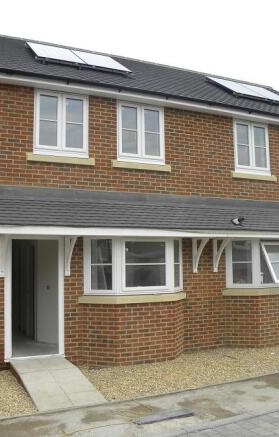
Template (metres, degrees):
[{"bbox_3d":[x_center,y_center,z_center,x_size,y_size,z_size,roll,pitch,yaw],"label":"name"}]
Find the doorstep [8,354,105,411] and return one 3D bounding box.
[{"bbox_3d":[-1.270,2.435,6.606,0.920,0.200,1.930,2,-5,-26],"label":"doorstep"}]

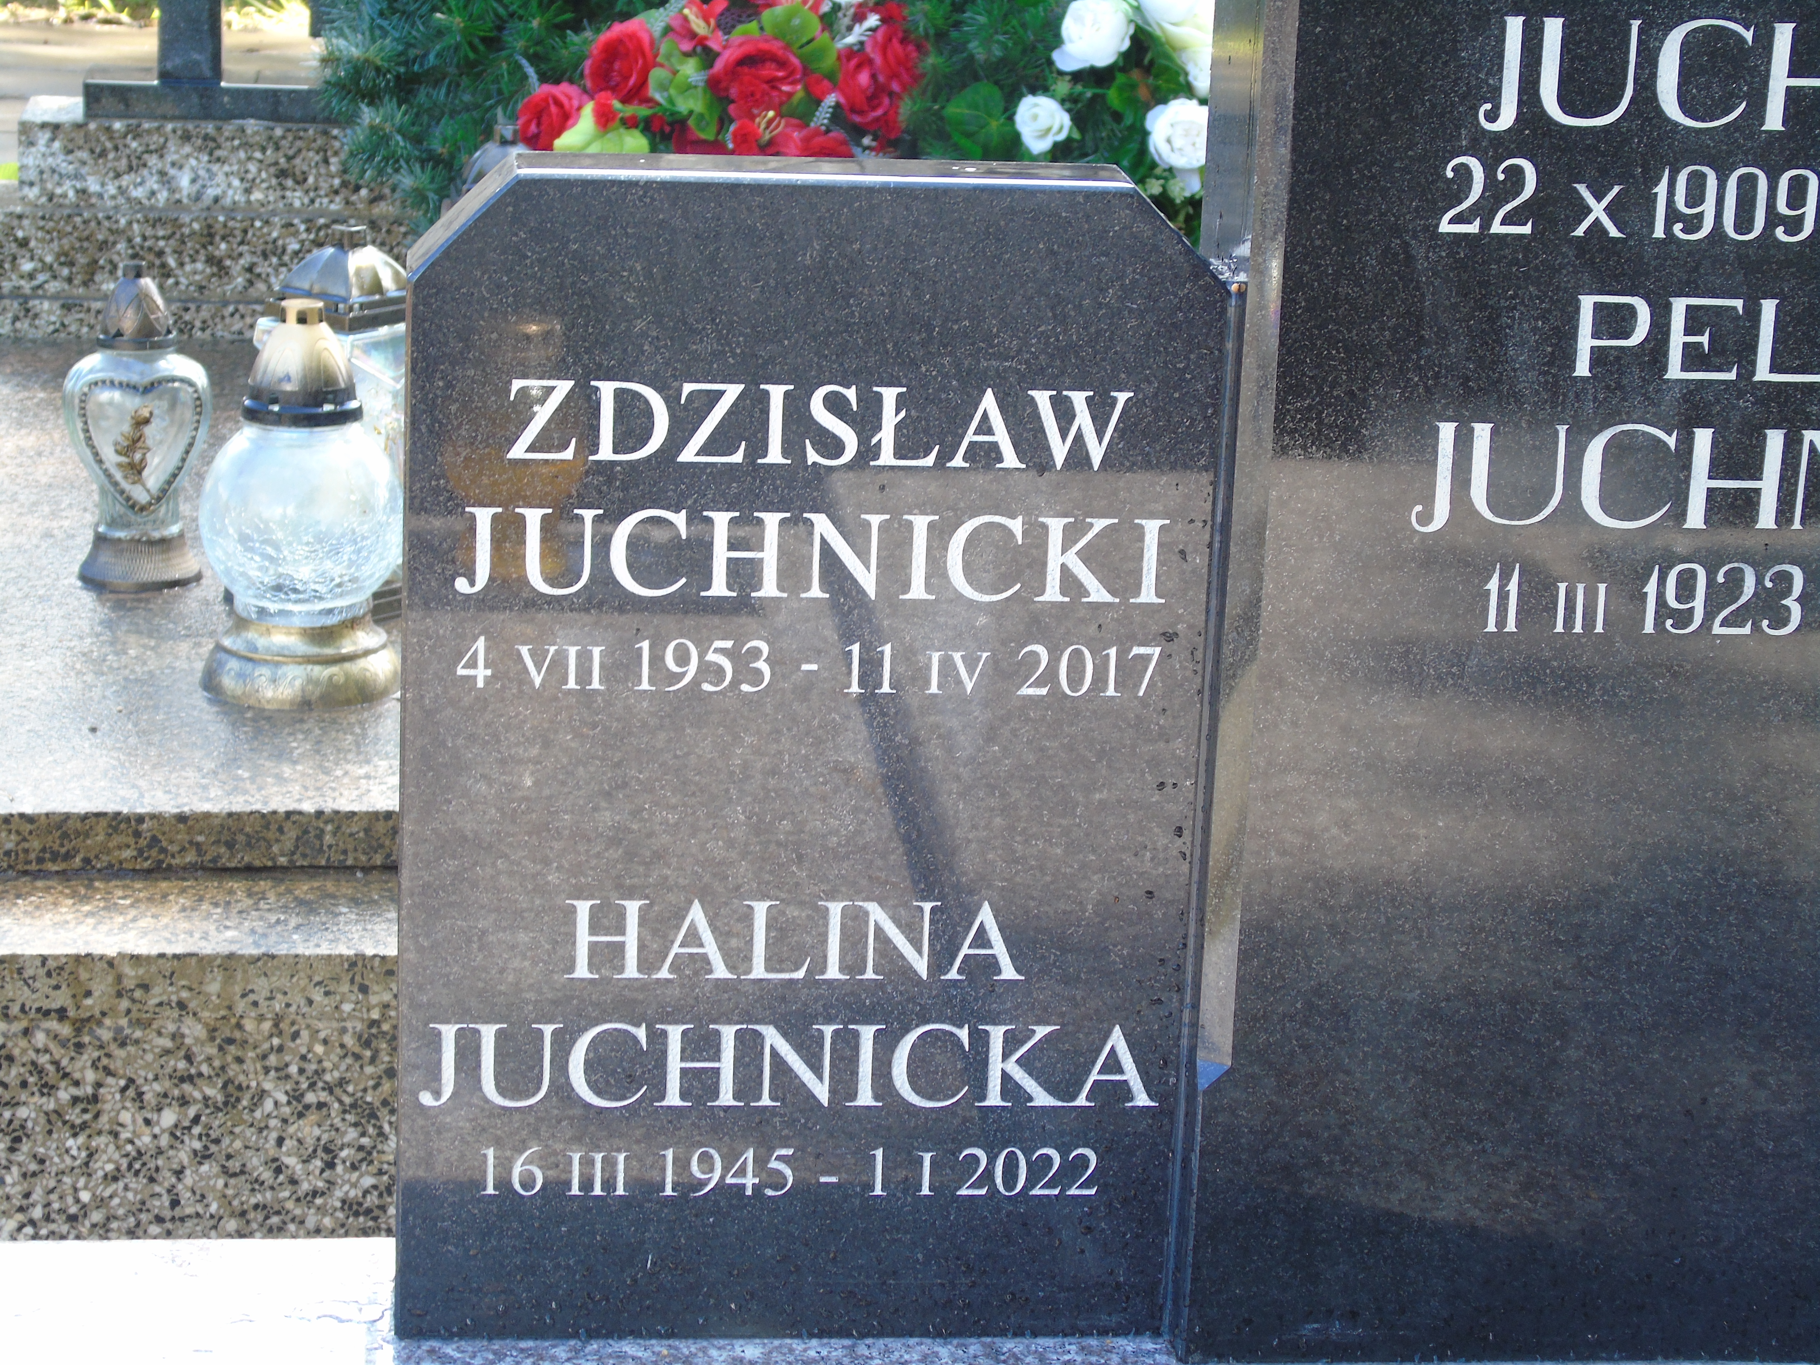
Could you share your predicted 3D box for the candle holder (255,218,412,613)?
[{"bbox_3d":[-0.423,-0.203,3.258,0.132,0.289,0.132,12,17,36],"label":"candle holder"}]

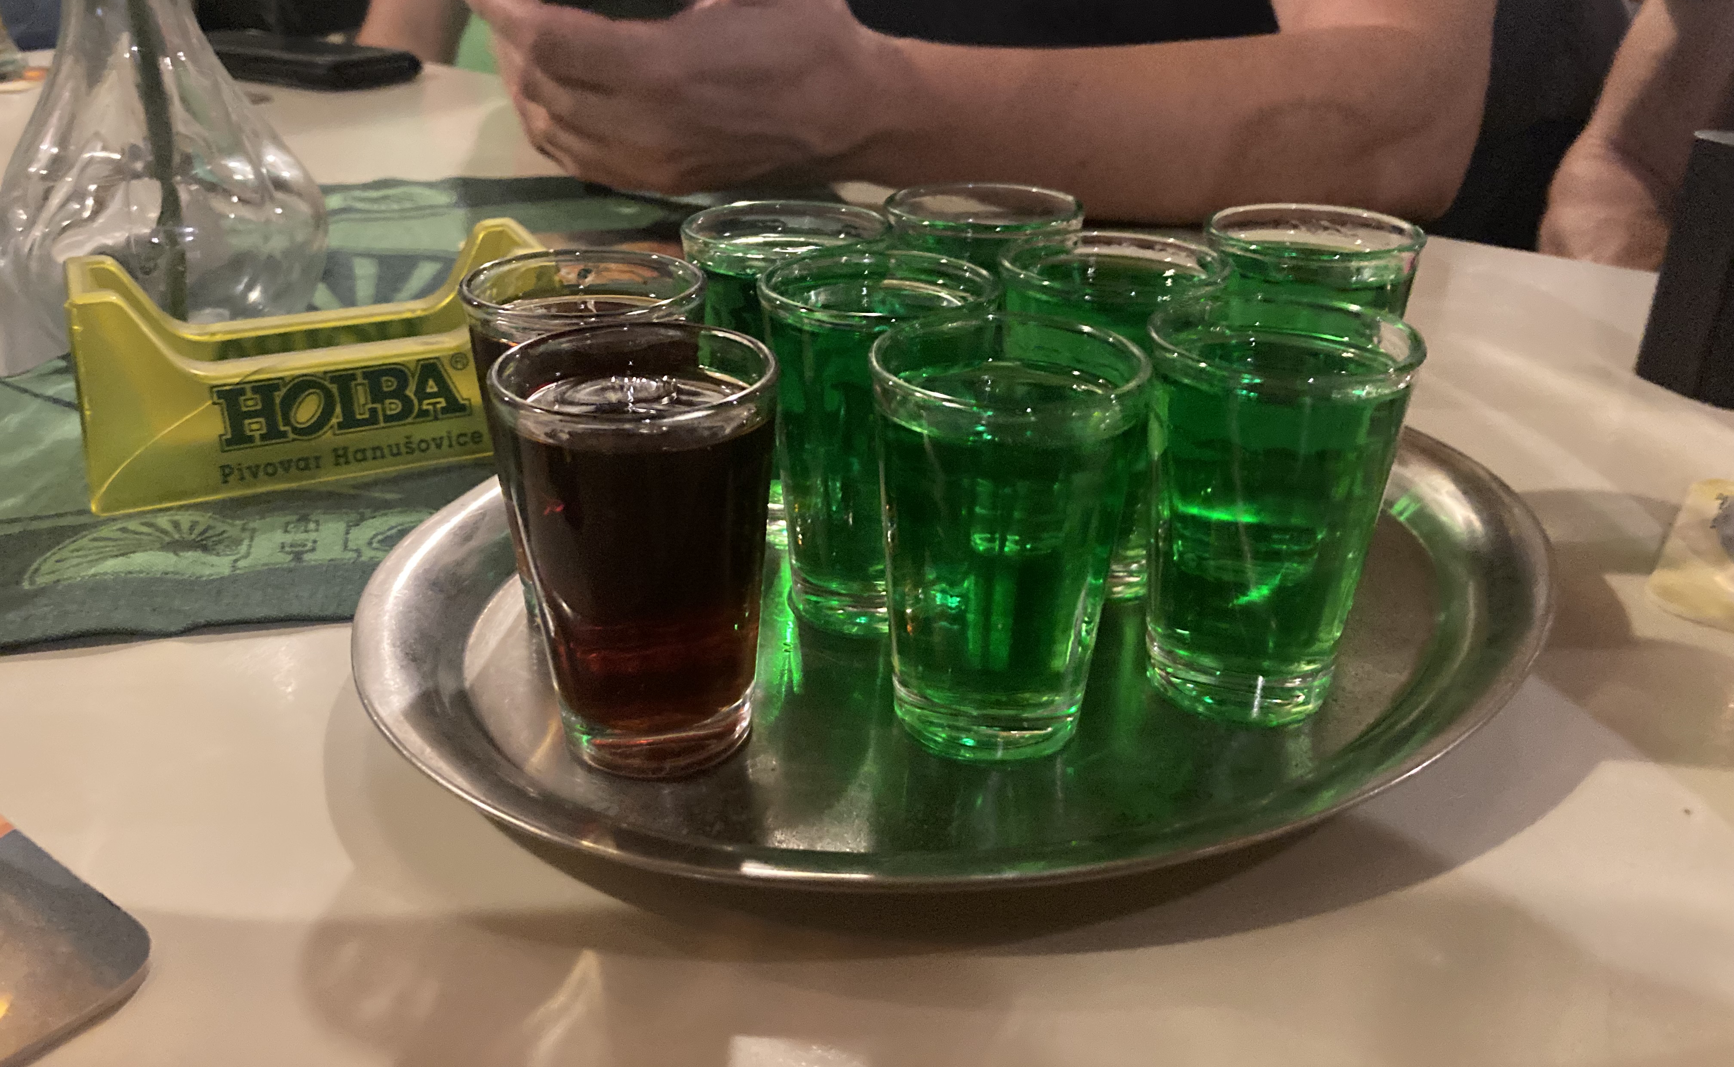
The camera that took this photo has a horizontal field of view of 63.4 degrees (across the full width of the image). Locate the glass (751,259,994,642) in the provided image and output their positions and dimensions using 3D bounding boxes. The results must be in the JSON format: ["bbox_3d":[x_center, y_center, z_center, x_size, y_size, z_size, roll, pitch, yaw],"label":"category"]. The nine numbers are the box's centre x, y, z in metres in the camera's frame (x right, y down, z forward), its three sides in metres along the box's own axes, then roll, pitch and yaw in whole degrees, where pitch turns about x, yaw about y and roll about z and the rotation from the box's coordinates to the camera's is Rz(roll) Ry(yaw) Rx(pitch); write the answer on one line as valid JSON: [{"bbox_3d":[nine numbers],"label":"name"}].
[{"bbox_3d":[0.002,-0.017,0.275,0.044,0.066,0.044,1,27,0],"label":"glass"}]

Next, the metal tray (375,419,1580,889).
[{"bbox_3d":[0.023,0.006,0.290,0.246,0.014,0.202,-16,31,-30],"label":"metal tray"}]

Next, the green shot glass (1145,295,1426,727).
[{"bbox_3d":[0.069,-0.003,0.249,0.044,0.066,0.044,1,27,0],"label":"green shot glass"}]

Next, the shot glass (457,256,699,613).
[{"bbox_3d":[-0.052,-0.017,0.274,0.044,0.066,0.044,1,27,0],"label":"shot glass"}]

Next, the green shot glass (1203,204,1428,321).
[{"bbox_3d":[0.094,-0.035,0.312,0.044,0.066,0.044,1,27,0],"label":"green shot glass"}]

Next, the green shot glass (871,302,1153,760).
[{"bbox_3d":[0.022,0.002,0.238,0.044,0.066,0.044,1,27,0],"label":"green shot glass"}]

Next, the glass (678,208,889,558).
[{"bbox_3d":[-0.017,-0.035,0.309,0.044,0.066,0.044,1,27,0],"label":"glass"}]

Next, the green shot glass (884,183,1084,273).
[{"bbox_3d":[0.026,-0.043,0.327,0.044,0.066,0.044,1,27,0],"label":"green shot glass"}]

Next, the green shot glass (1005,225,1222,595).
[{"bbox_3d":[0.048,-0.023,0.288,0.044,0.066,0.044,1,27,0],"label":"green shot glass"}]

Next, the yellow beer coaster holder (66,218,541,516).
[{"bbox_3d":[-0.133,-0.045,0.349,0.113,0.049,0.042,-12,30,-23],"label":"yellow beer coaster holder"}]

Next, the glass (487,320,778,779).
[{"bbox_3d":[-0.036,0.004,0.233,0.044,0.066,0.044,1,27,0],"label":"glass"}]

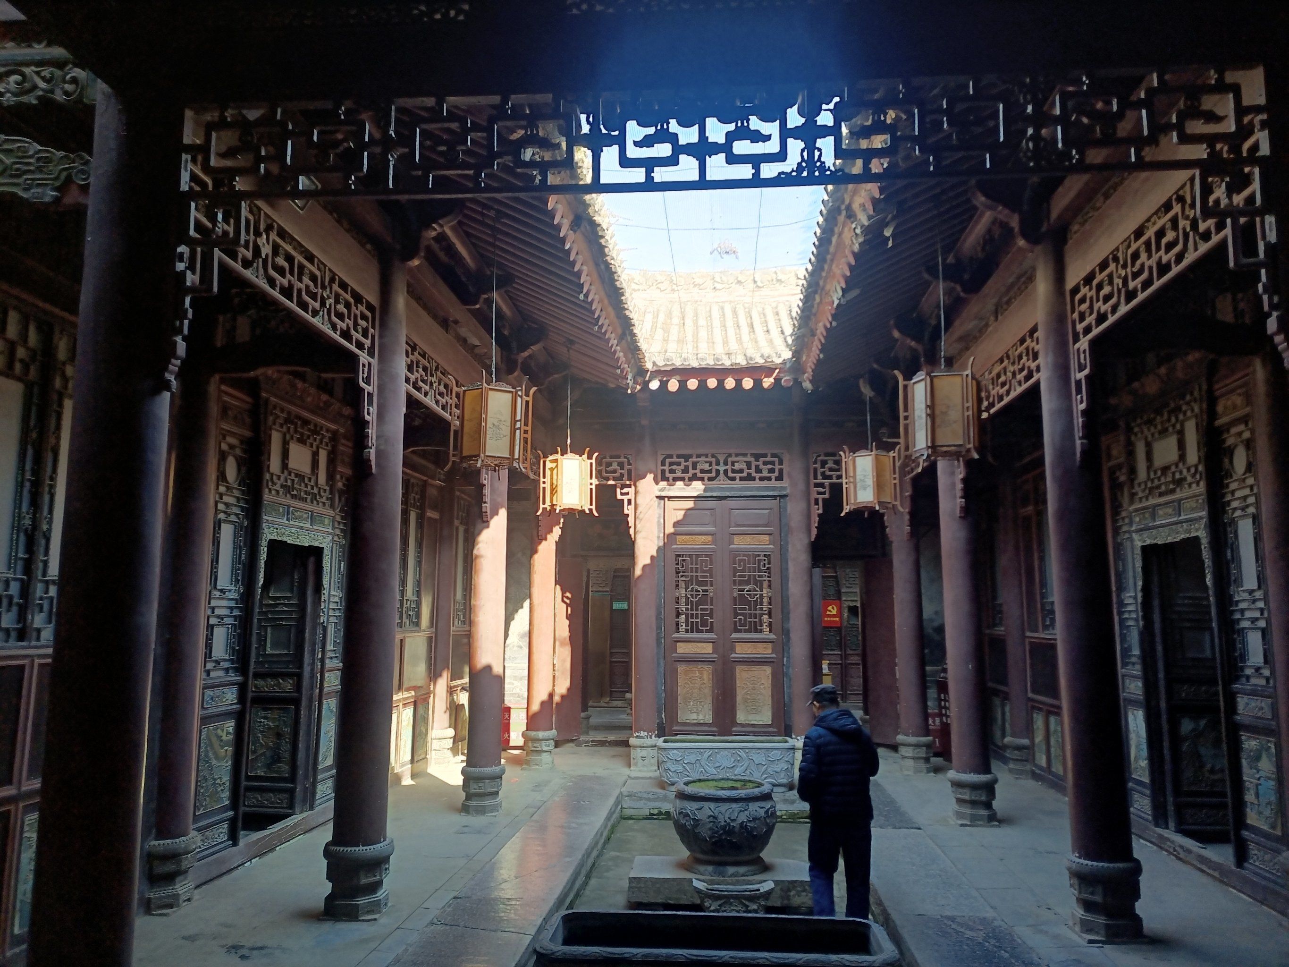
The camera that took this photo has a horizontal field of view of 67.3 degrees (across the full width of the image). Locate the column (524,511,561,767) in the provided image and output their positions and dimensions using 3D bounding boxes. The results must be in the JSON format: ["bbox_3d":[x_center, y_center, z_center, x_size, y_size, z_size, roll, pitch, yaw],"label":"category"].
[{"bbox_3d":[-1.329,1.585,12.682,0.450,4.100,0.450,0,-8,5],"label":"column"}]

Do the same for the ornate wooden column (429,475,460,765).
[{"bbox_3d":[-2.650,1.770,12.952,0.340,3.800,0.340,0,-8,5],"label":"ornate wooden column"}]

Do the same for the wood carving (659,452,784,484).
[{"bbox_3d":[0.973,-0.191,12.147,1.594,0.432,0.080,-1,-8,5],"label":"wood carving"}]

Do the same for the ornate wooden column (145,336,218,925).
[{"bbox_3d":[-3.122,0.749,6.589,0.350,4.050,0.350,-1,-8,5],"label":"ornate wooden column"}]

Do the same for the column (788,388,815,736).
[{"bbox_3d":[1.986,1.188,12.282,0.380,4.800,0.380,0,-8,5],"label":"column"}]

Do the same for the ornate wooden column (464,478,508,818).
[{"bbox_3d":[-1.550,1.181,9.613,0.420,4.000,0.420,-1,-8,5],"label":"ornate wooden column"}]

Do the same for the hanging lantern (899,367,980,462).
[{"bbox_3d":[2.237,-0.528,7.302,0.680,0.800,0.660,-1,-8,5],"label":"hanging lantern"}]

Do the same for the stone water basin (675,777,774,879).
[{"bbox_3d":[0.635,2.719,7.697,0.830,0.620,0.830,0,-8,5],"label":"stone water basin"}]

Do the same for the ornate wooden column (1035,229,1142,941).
[{"bbox_3d":[2.765,0.497,6.159,0.470,4.440,0.470,0,-8,5],"label":"ornate wooden column"}]

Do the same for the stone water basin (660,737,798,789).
[{"bbox_3d":[0.905,3.089,10.683,1.485,0.499,0.680,-1,-8,5],"label":"stone water basin"}]

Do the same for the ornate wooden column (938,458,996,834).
[{"bbox_3d":[3.043,1.121,9.220,0.420,4.000,0.420,-1,-8,5],"label":"ornate wooden column"}]

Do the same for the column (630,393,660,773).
[{"bbox_3d":[0.013,1.204,12.449,0.400,4.800,0.400,0,-8,5],"label":"column"}]

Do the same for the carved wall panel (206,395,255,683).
[{"bbox_3d":[-3.128,0.408,7.328,0.080,2.080,0.520,0,-8,5],"label":"carved wall panel"}]

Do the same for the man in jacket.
[{"bbox_3d":[1.319,2.217,6.572,0.530,1.688,0.360,2,-8,-12],"label":"man in jacket"}]

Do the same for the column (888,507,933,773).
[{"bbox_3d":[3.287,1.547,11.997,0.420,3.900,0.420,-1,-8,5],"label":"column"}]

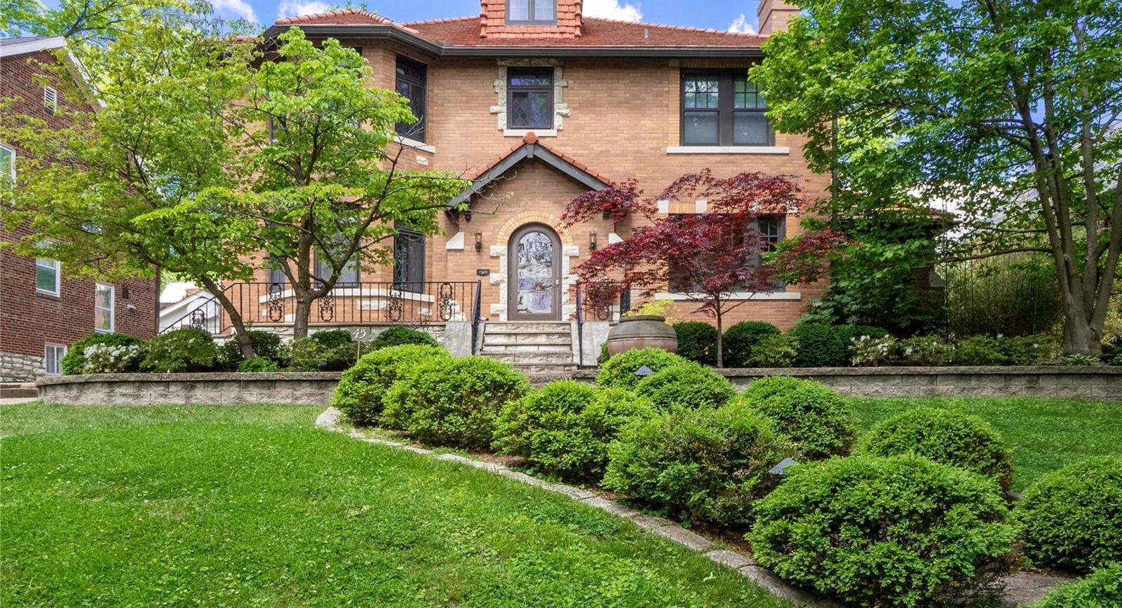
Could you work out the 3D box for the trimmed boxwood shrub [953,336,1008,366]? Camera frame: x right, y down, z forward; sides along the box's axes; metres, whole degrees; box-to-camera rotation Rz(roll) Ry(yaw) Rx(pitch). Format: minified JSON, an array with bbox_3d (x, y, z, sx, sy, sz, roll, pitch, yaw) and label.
[{"bbox_3d":[5.909,0.675,11.426,0.729,0.463,0.690,0,-4,0],"label":"trimmed boxwood shrub"}]

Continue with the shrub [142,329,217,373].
[{"bbox_3d":[-5.278,0.648,11.200,1.070,0.618,0.900,0,-1,0],"label":"shrub"}]

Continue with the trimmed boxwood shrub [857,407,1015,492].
[{"bbox_3d":[2.986,1.155,6.501,1.202,0.645,1.182,0,-4,0],"label":"trimmed boxwood shrub"}]

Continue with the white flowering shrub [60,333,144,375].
[{"bbox_3d":[-6.639,0.719,11.722,1.152,0.591,0.936,0,-4,0],"label":"white flowering shrub"}]

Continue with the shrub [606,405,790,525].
[{"bbox_3d":[0.998,1.135,6.008,1.379,0.822,1.280,0,-4,0],"label":"shrub"}]

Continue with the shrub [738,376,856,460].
[{"bbox_3d":[2.134,0.996,7.400,1.120,0.664,1.080,0,-1,0],"label":"shrub"}]

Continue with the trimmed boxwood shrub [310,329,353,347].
[{"bbox_3d":[-3.525,0.692,12.411,0.739,0.625,0.739,0,-4,0],"label":"trimmed boxwood shrub"}]

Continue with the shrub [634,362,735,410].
[{"bbox_3d":[1.308,0.953,8.600,1.100,0.660,1.050,0,-1,0],"label":"shrub"}]

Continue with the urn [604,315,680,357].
[{"bbox_3d":[1.151,0.553,11.500,0.990,0.759,0.990,0,-1,0],"label":"urn"}]

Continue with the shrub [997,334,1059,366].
[{"bbox_3d":[6.589,0.670,11.426,0.827,0.492,0.739,0,-4,0],"label":"shrub"}]

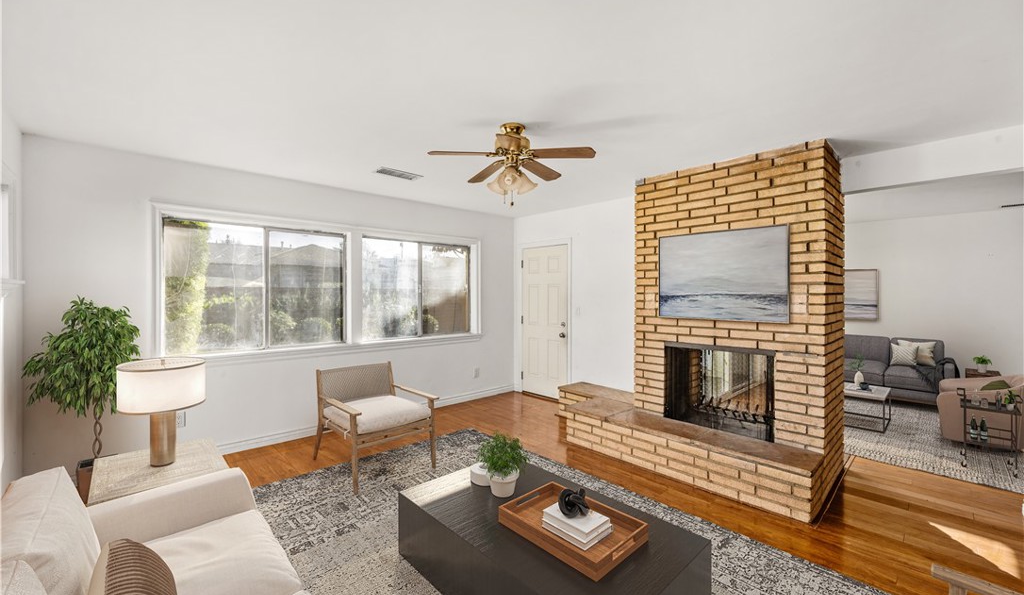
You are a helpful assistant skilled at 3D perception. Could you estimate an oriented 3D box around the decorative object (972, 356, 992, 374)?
[{"bbox_3d":[5.664,0.802,4.791,0.160,0.210,0.160,0,1,-42],"label":"decorative object"}]

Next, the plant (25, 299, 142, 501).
[{"bbox_3d":[-2.769,0.668,2.606,0.530,1.410,0.530,0,1,-42],"label":"plant"}]

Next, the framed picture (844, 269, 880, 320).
[{"bbox_3d":[5.114,-0.036,6.106,0.040,0.760,0.780,0,1,-42],"label":"framed picture"}]

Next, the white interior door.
[{"bbox_3d":[0.432,0.331,5.311,0.050,2.015,0.835,0,1,-42],"label":"white interior door"}]

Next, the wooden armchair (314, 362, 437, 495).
[{"bbox_3d":[-1.121,0.977,3.276,0.700,0.785,0.855,0,1,-42],"label":"wooden armchair"}]

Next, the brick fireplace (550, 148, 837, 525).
[{"bbox_3d":[1.385,0.142,3.737,1.130,2.455,2.545,0,1,-42],"label":"brick fireplace"}]

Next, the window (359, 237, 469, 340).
[{"bbox_3d":[-1.075,-0.094,4.760,1.430,1.130,0.070,0,1,-42],"label":"window"}]

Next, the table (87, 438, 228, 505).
[{"bbox_3d":[-1.734,1.105,1.966,0.470,0.550,0.635,0,1,-42],"label":"table"}]

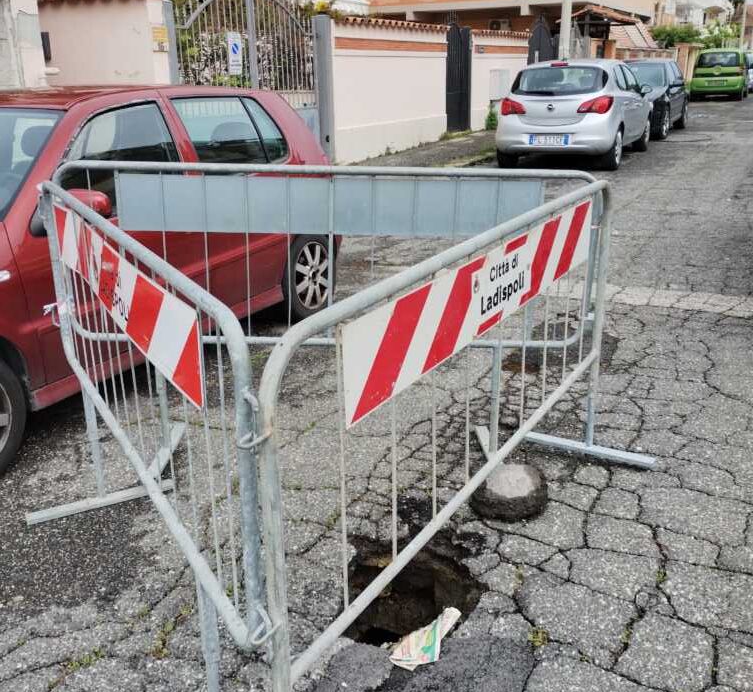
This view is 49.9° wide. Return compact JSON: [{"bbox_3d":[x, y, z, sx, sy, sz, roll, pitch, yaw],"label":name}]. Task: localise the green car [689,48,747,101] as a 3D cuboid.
[{"bbox_3d":[11.829,-9.302,27.803,1.710,1.730,3.950,8,21,24],"label":"green car"}]

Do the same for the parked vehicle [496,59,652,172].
[{"bbox_3d":[3.177,-3.627,12.385,1.760,1.480,4.020,8,21,25],"label":"parked vehicle"}]

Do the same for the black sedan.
[{"bbox_3d":[5.248,-5.026,16.328,1.750,1.450,4.200,9,21,26],"label":"black sedan"}]

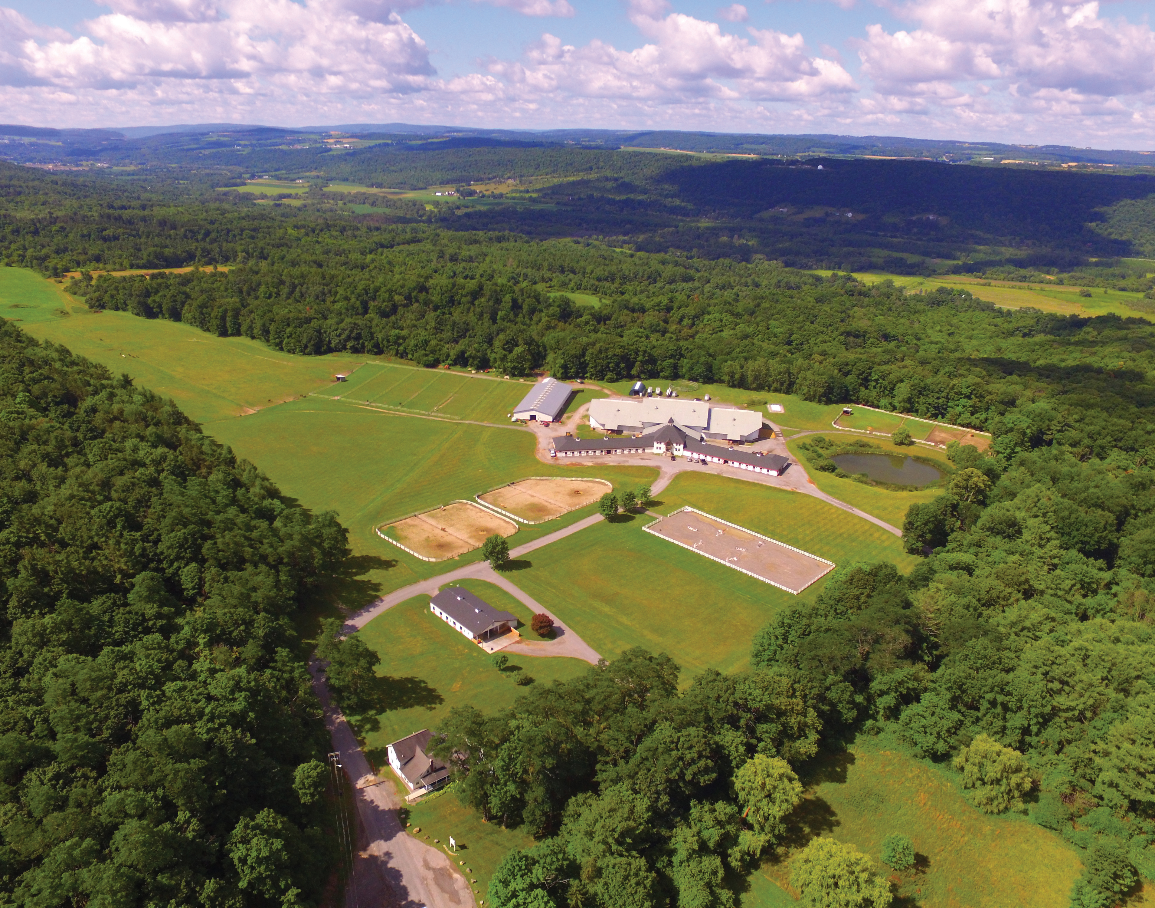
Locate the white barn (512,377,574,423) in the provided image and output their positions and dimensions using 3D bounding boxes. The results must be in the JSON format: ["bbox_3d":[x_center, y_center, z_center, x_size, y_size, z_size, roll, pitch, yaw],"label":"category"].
[{"bbox_3d":[-18.780,-30.600,398.640,22.300,7.000,51.000,6,25,10],"label":"white barn"}]

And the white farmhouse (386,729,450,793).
[{"bbox_3d":[-35.990,69.470,160.640,10.500,8.400,13.300,-19,31,-38],"label":"white farmhouse"}]

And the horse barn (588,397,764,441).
[{"bbox_3d":[51.720,-20.070,369.420,90.000,14.500,27.000,5,24,9],"label":"horse barn"}]

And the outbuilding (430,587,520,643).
[{"bbox_3d":[-32.020,47.810,214.530,15.000,6.000,24.000,-21,32,-40],"label":"outbuilding"}]

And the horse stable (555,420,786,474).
[{"bbox_3d":[44.130,-7.130,337.750,114.900,16.500,28.000,5,24,9],"label":"horse stable"}]

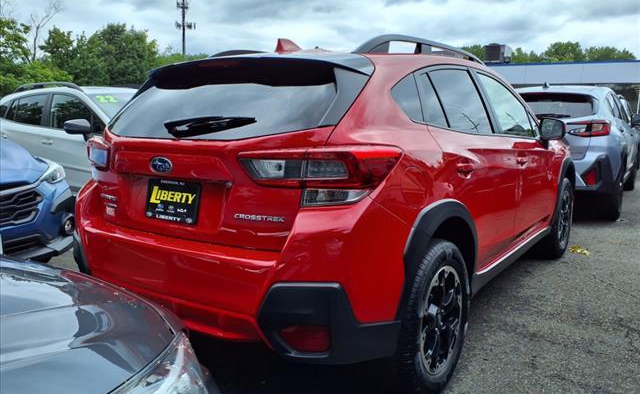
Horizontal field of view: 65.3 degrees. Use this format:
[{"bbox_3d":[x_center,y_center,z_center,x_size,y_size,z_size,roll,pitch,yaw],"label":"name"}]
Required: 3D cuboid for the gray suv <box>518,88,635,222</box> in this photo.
[{"bbox_3d":[3.534,-0.796,7.287,1.810,1.600,4.480,7,11,35],"label":"gray suv"}]

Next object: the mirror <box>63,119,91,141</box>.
[{"bbox_3d":[-2.313,-0.667,4.746,0.150,0.180,0.210,6,11,34],"label":"mirror"}]

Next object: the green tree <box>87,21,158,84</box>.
[{"bbox_3d":[-12.642,-7.695,32.550,4.490,6.940,4.490,-3,10,-21],"label":"green tree"}]

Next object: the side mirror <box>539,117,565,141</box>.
[{"bbox_3d":[1.588,-0.458,3.404,0.190,0.170,0.140,7,11,35],"label":"side mirror"}]

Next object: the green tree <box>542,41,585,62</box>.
[{"bbox_3d":[30.172,-13.964,62.859,6.000,10.830,6.000,5,10,26],"label":"green tree"}]

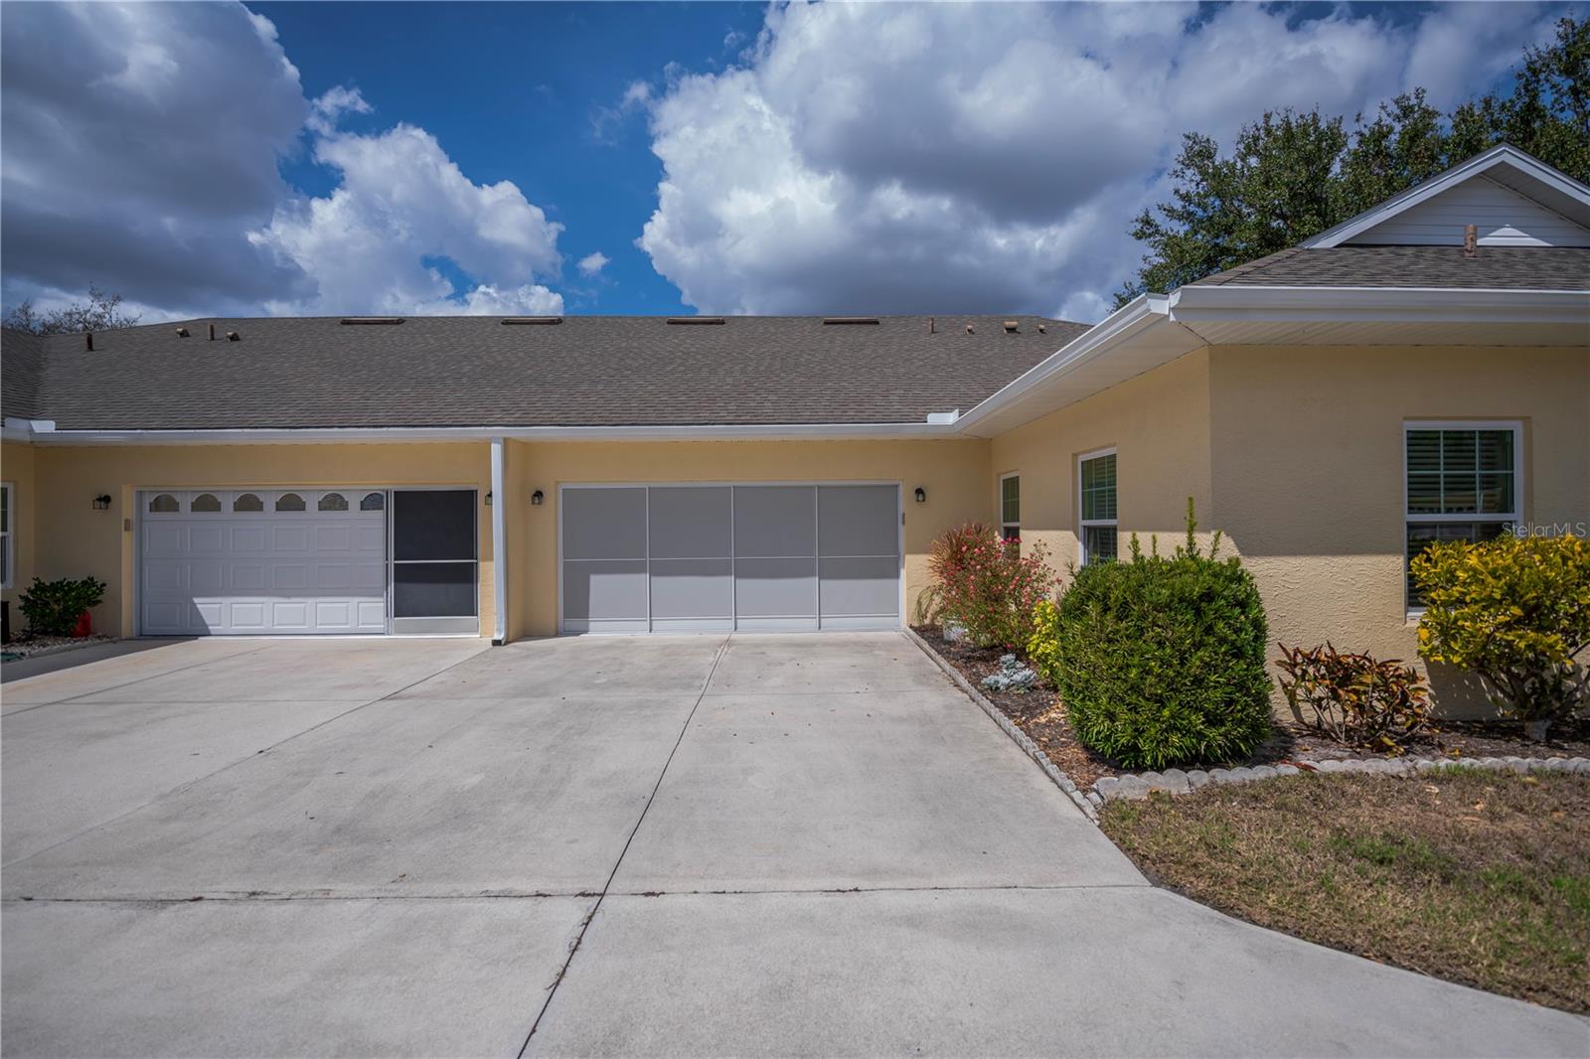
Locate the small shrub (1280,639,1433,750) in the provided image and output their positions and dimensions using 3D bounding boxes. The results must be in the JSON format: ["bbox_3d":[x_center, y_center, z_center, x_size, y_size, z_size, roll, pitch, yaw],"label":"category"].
[{"bbox_3d":[3.760,1.106,4.800,0.900,0.700,0.750,-1,0,-1],"label":"small shrub"}]

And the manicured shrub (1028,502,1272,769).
[{"bbox_3d":[2.430,0.684,4.800,1.380,1.550,1.270,-1,0,-1],"label":"manicured shrub"}]

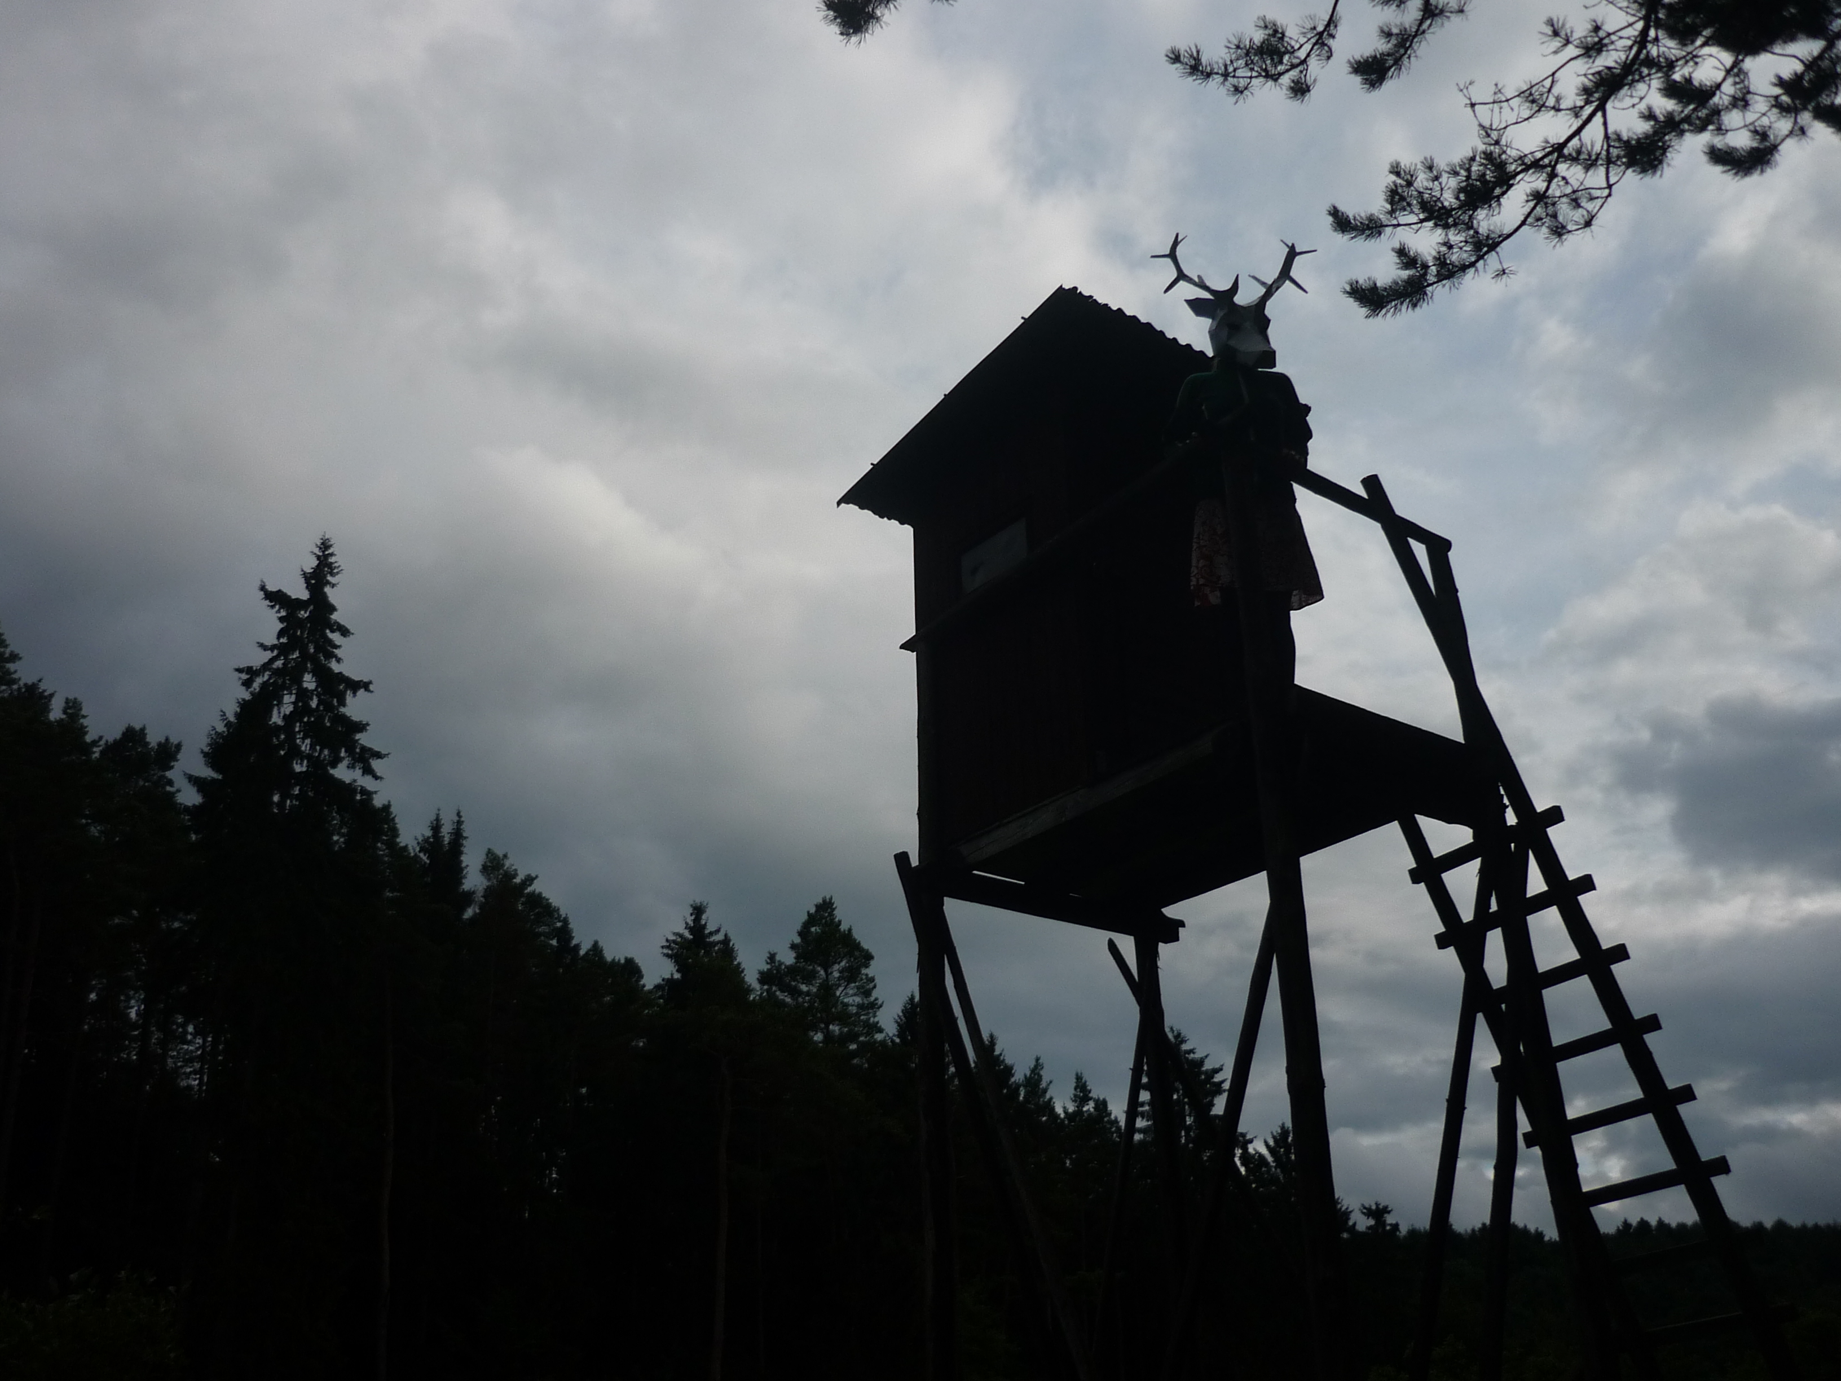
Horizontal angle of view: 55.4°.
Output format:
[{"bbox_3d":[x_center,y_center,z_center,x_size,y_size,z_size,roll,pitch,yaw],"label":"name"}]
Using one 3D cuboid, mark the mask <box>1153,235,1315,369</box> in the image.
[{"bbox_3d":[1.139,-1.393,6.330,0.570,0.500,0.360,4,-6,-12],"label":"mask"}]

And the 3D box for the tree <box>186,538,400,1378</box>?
[{"bbox_3d":[-14.028,6.575,35.986,4.700,22.279,4.700,-1,-25,0],"label":"tree"}]

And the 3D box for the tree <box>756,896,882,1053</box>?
[{"bbox_3d":[-3.076,16.034,54.230,4.400,20.107,4.400,-1,-25,0],"label":"tree"}]

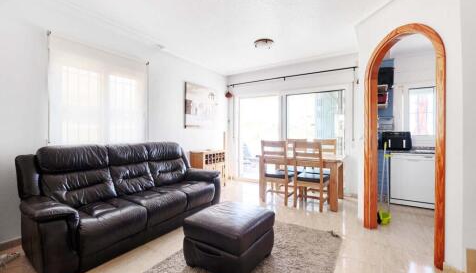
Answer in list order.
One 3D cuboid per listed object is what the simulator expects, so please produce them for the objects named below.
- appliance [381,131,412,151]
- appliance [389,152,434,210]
[{"bbox_3d":[2.772,0.084,3.474,0.380,0.310,0.320,0,0,32],"label":"appliance"},{"bbox_3d":[2.954,0.706,3.394,0.600,0.840,0.580,0,0,32],"label":"appliance"}]

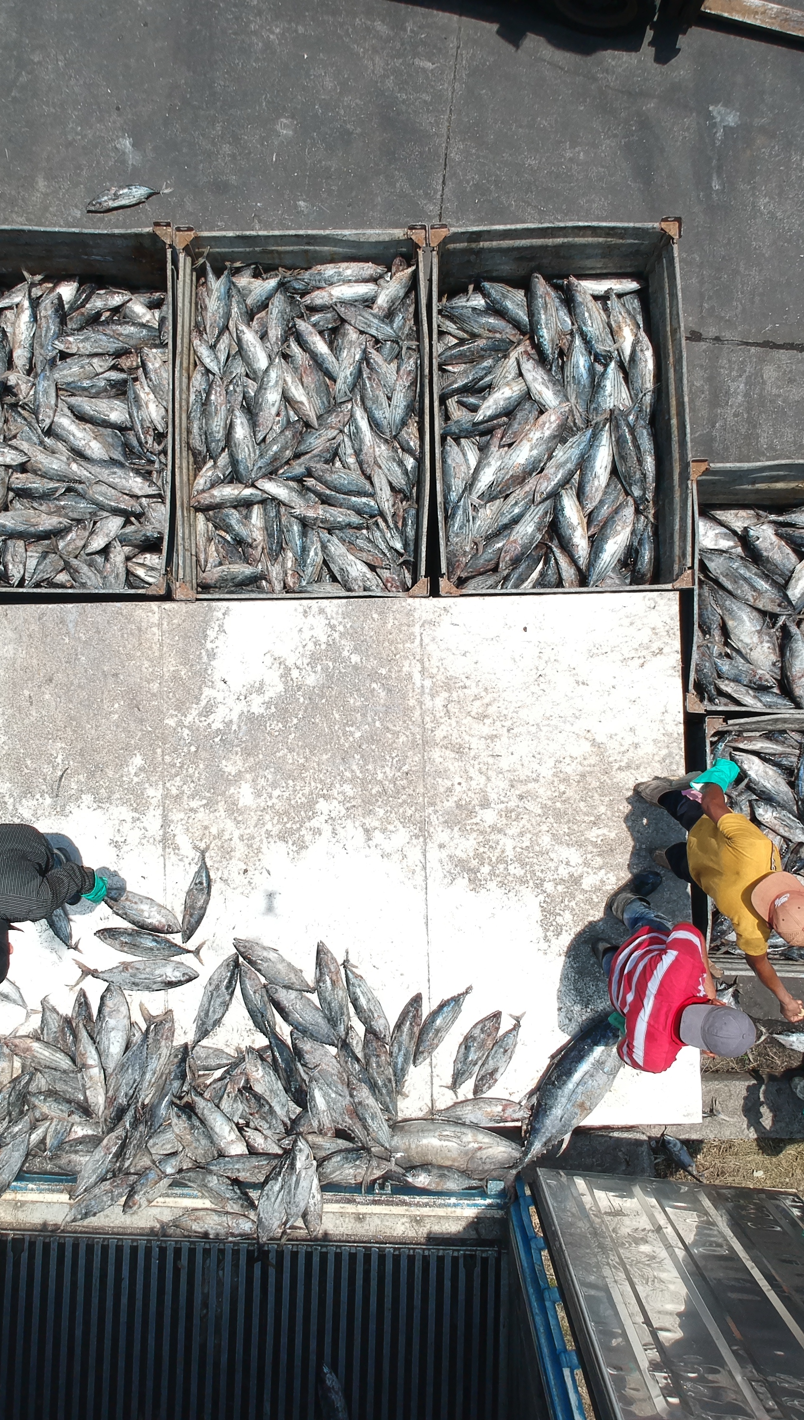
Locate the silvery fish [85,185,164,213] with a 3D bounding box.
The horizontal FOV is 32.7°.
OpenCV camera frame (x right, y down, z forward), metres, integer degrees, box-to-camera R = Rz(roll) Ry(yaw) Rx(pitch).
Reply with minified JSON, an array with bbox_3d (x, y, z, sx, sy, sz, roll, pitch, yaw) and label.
[{"bbox_3d":[-1.498,-2.811,7.488,0.477,0.080,0.120,-15,86,-1],"label":"silvery fish"}]

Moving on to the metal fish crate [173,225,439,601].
[{"bbox_3d":[-0.468,-1.362,6.913,1.186,1.020,1.771,0,86,0],"label":"metal fish crate"}]

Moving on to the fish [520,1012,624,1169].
[{"bbox_3d":[0.809,1.665,6.043,0.290,0.200,0.985,35,87,3],"label":"fish"}]

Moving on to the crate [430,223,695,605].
[{"bbox_3d":[0.751,-1.388,6.913,1.186,1.020,1.771,-1,86,0],"label":"crate"}]

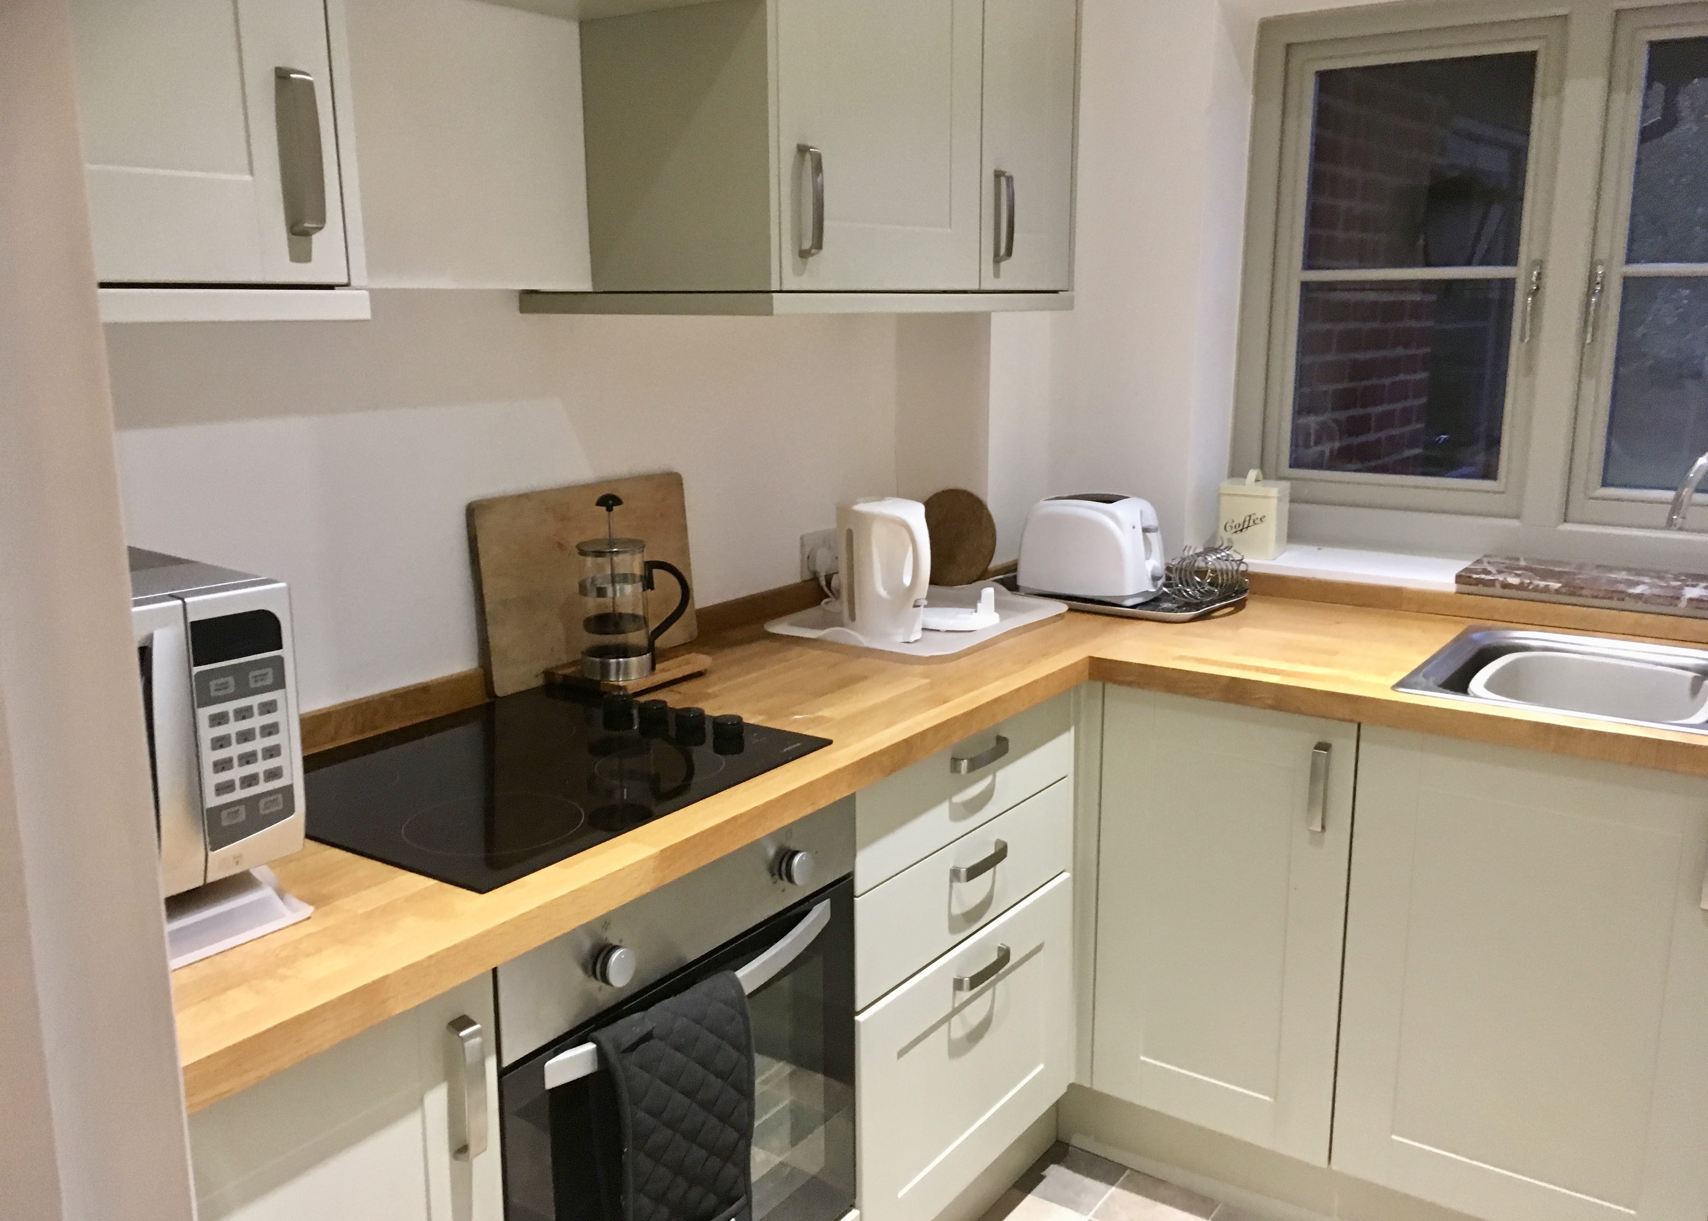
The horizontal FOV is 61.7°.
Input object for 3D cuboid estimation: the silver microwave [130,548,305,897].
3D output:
[{"bbox_3d":[-0.819,0.128,1.330,0.365,0.280,0.455,9,15,38],"label":"silver microwave"}]

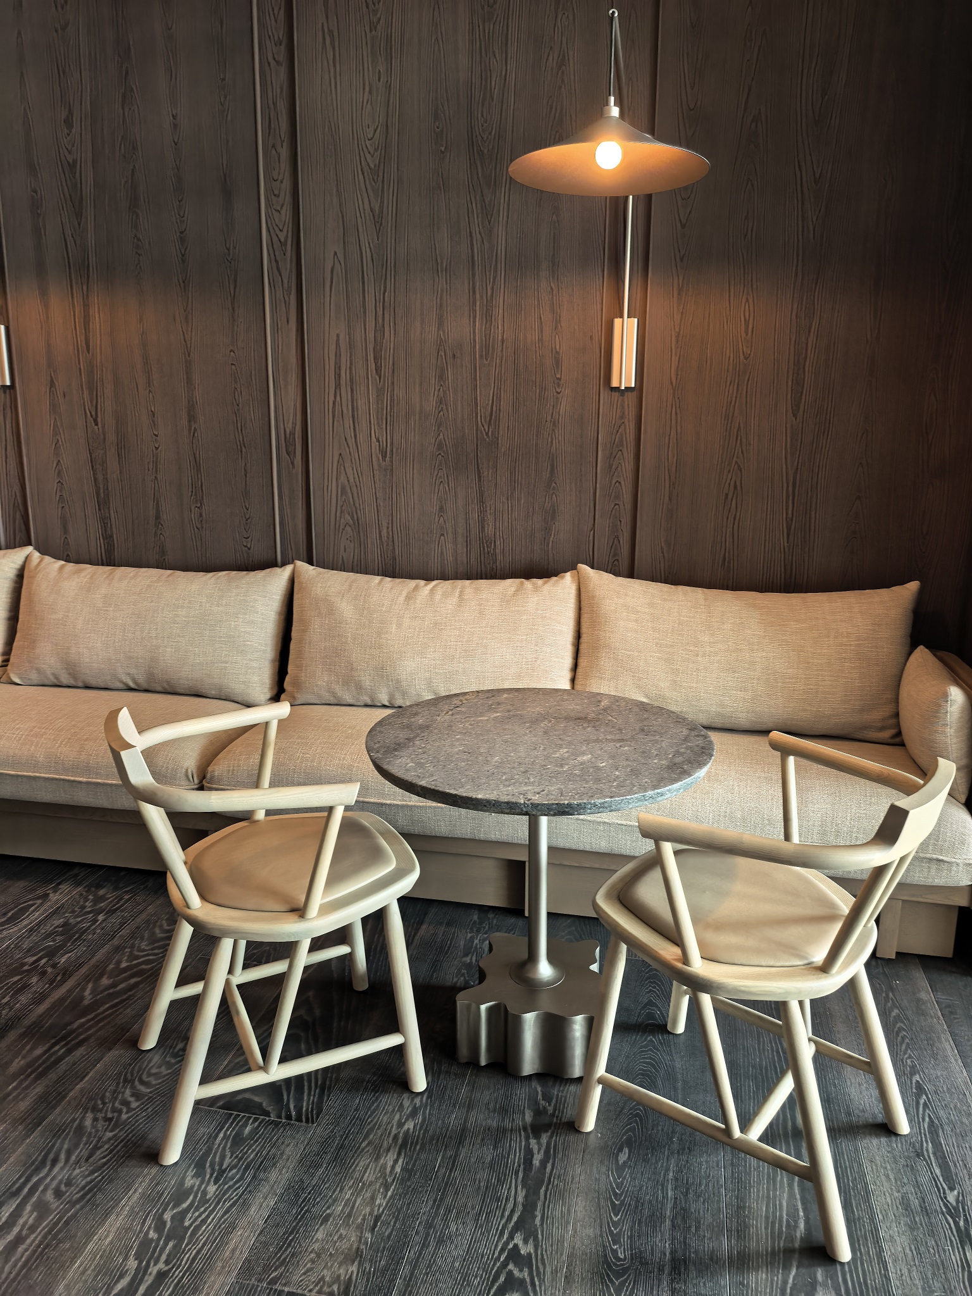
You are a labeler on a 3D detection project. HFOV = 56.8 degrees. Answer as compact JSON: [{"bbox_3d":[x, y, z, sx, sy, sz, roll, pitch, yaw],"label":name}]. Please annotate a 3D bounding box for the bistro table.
[{"bbox_3d":[0.113,0.527,1.945,0.703,0.712,0.703,1,13,0],"label":"bistro table"}]

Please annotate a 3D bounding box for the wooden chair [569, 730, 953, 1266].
[{"bbox_3d":[0.509,0.555,1.672,0.562,0.792,0.564,11,17,37],"label":"wooden chair"}]

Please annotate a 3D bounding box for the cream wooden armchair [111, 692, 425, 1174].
[{"bbox_3d":[-0.441,0.507,1.835,0.562,0.792,0.564,-6,15,-25],"label":"cream wooden armchair"}]

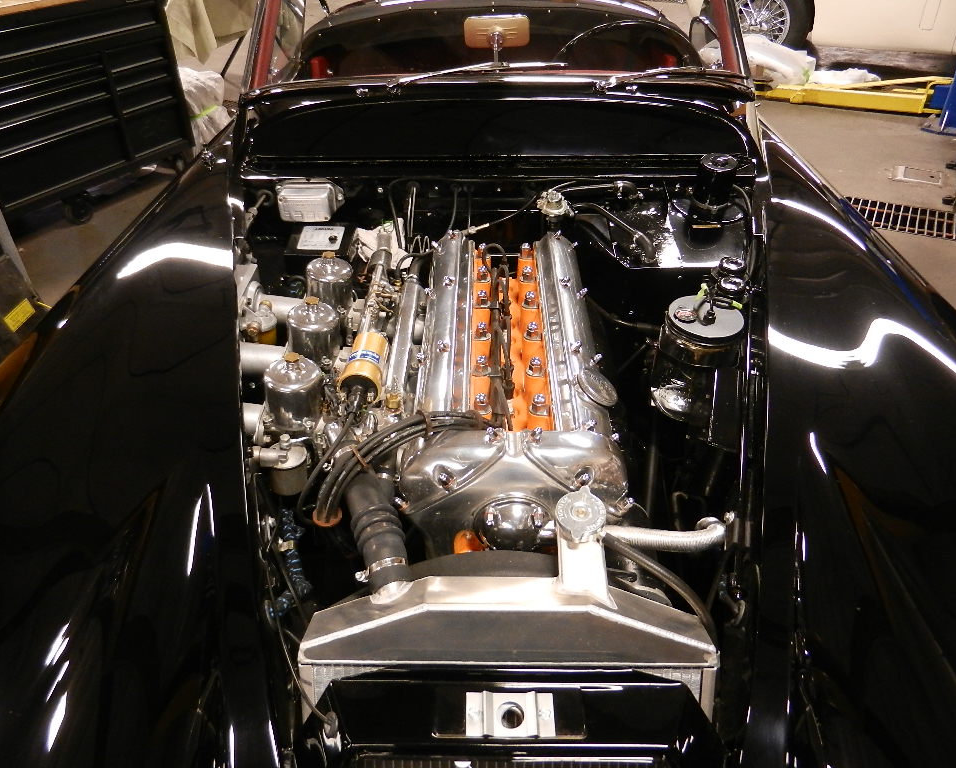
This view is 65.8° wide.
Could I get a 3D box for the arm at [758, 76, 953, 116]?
[{"bbox_3d":[2.402,-1.879,4.725,1.220,0.180,0.230,9,38,11],"label":"arm"}]

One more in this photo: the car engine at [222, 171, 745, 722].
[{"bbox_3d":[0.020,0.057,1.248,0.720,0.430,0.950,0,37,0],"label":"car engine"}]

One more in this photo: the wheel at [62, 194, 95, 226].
[{"bbox_3d":[-1.839,-0.806,3.414,0.050,0.132,0.128,16,40,20],"label":"wheel"}]

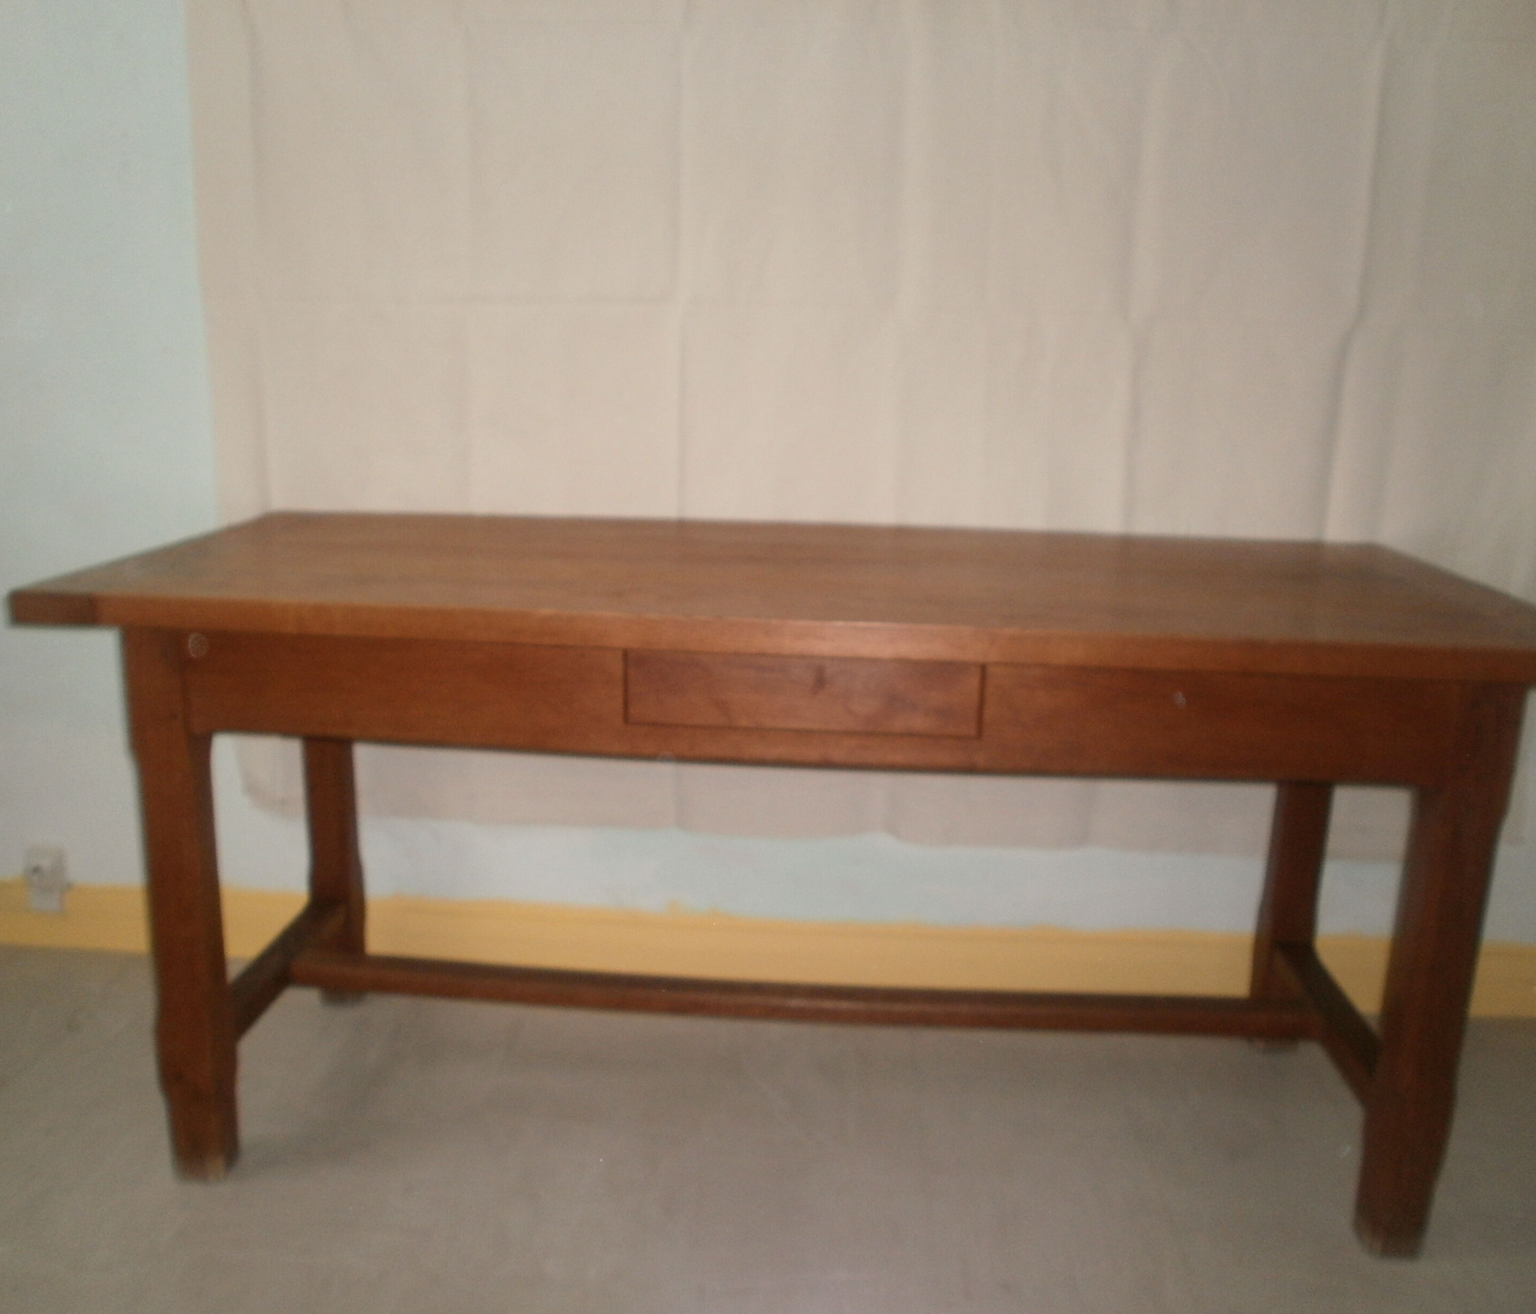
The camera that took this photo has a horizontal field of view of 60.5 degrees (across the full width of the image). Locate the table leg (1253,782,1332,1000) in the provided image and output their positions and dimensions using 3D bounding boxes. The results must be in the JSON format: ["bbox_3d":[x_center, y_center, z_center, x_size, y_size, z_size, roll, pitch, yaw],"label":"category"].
[{"bbox_3d":[0.794,0.264,1.963,0.067,0.700,0.067,2,14,3],"label":"table leg"}]

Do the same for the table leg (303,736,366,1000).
[{"bbox_3d":[-0.675,0.206,2.037,0.067,0.700,0.067,2,14,3],"label":"table leg"}]

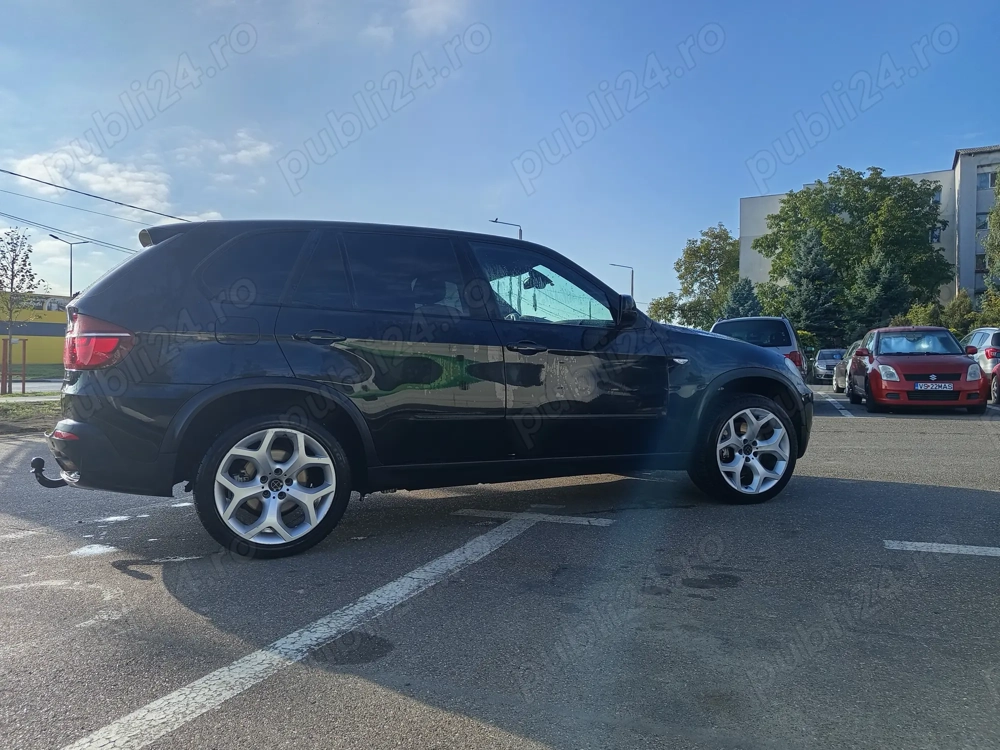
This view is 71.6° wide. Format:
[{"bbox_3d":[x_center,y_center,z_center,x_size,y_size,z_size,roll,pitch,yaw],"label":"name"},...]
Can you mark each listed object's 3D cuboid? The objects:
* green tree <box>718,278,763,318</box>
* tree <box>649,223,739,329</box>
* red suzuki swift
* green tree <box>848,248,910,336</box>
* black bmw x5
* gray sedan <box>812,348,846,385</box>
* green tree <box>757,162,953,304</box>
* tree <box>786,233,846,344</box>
[{"bbox_3d":[14.557,-2.938,42.062,3.200,6.059,3.200,0,1,0],"label":"green tree"},{"bbox_3d":[17.920,-7.095,63.139,9.000,13.528,9.000,0,1,0],"label":"tree"},{"bbox_3d":[7.338,-0.143,12.369,1.700,1.500,3.700,1,1,21],"label":"red suzuki swift"},{"bbox_3d":[19.196,-3.067,35.068,3.400,6.640,3.400,0,1,0],"label":"green tree"},{"bbox_3d":[-0.185,-0.030,4.657,4.880,1.740,1.970,0,1,-25],"label":"black bmw x5"},{"bbox_3d":[13.855,-0.378,28.792,1.740,1.500,4.300,1,1,21],"label":"gray sedan"},{"bbox_3d":[21.075,-6.178,41.630,11.000,12.607,10.500,0,1,0],"label":"green tree"},{"bbox_3d":[16.367,-3.642,36.080,3.400,7.725,3.400,0,1,0],"label":"tree"}]

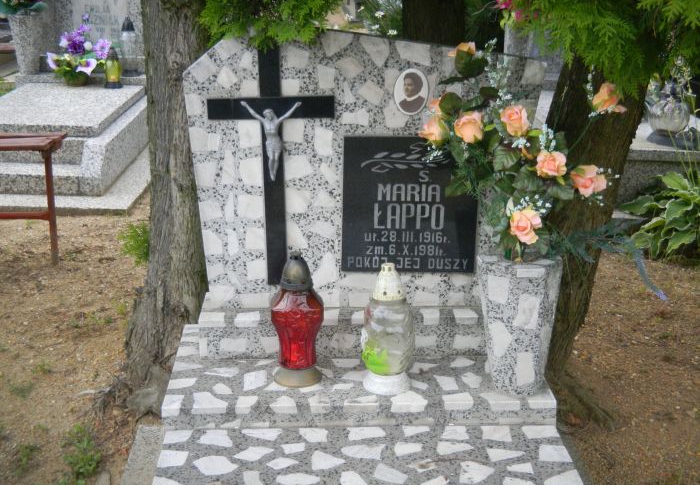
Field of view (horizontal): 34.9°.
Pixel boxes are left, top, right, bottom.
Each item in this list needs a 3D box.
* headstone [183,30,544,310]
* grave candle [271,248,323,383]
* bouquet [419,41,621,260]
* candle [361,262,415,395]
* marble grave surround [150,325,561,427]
[{"bbox_3d":[0.032,-0.171,2.564,0.803,0.657,0.075,0,18,-2],"label":"headstone"},{"bbox_3d":[-0.115,0.162,2.430,0.118,0.286,0.118,0,18,-2],"label":"grave candle"},{"bbox_3d":[0.349,-0.176,2.286,0.415,0.463,0.280,0,18,-2],"label":"bouquet"},{"bbox_3d":[0.081,0.179,2.396,0.116,0.277,0.116,0,18,-2],"label":"candle"},{"bbox_3d":[0.014,0.297,2.566,0.830,0.053,0.460,0,18,-2],"label":"marble grave surround"}]

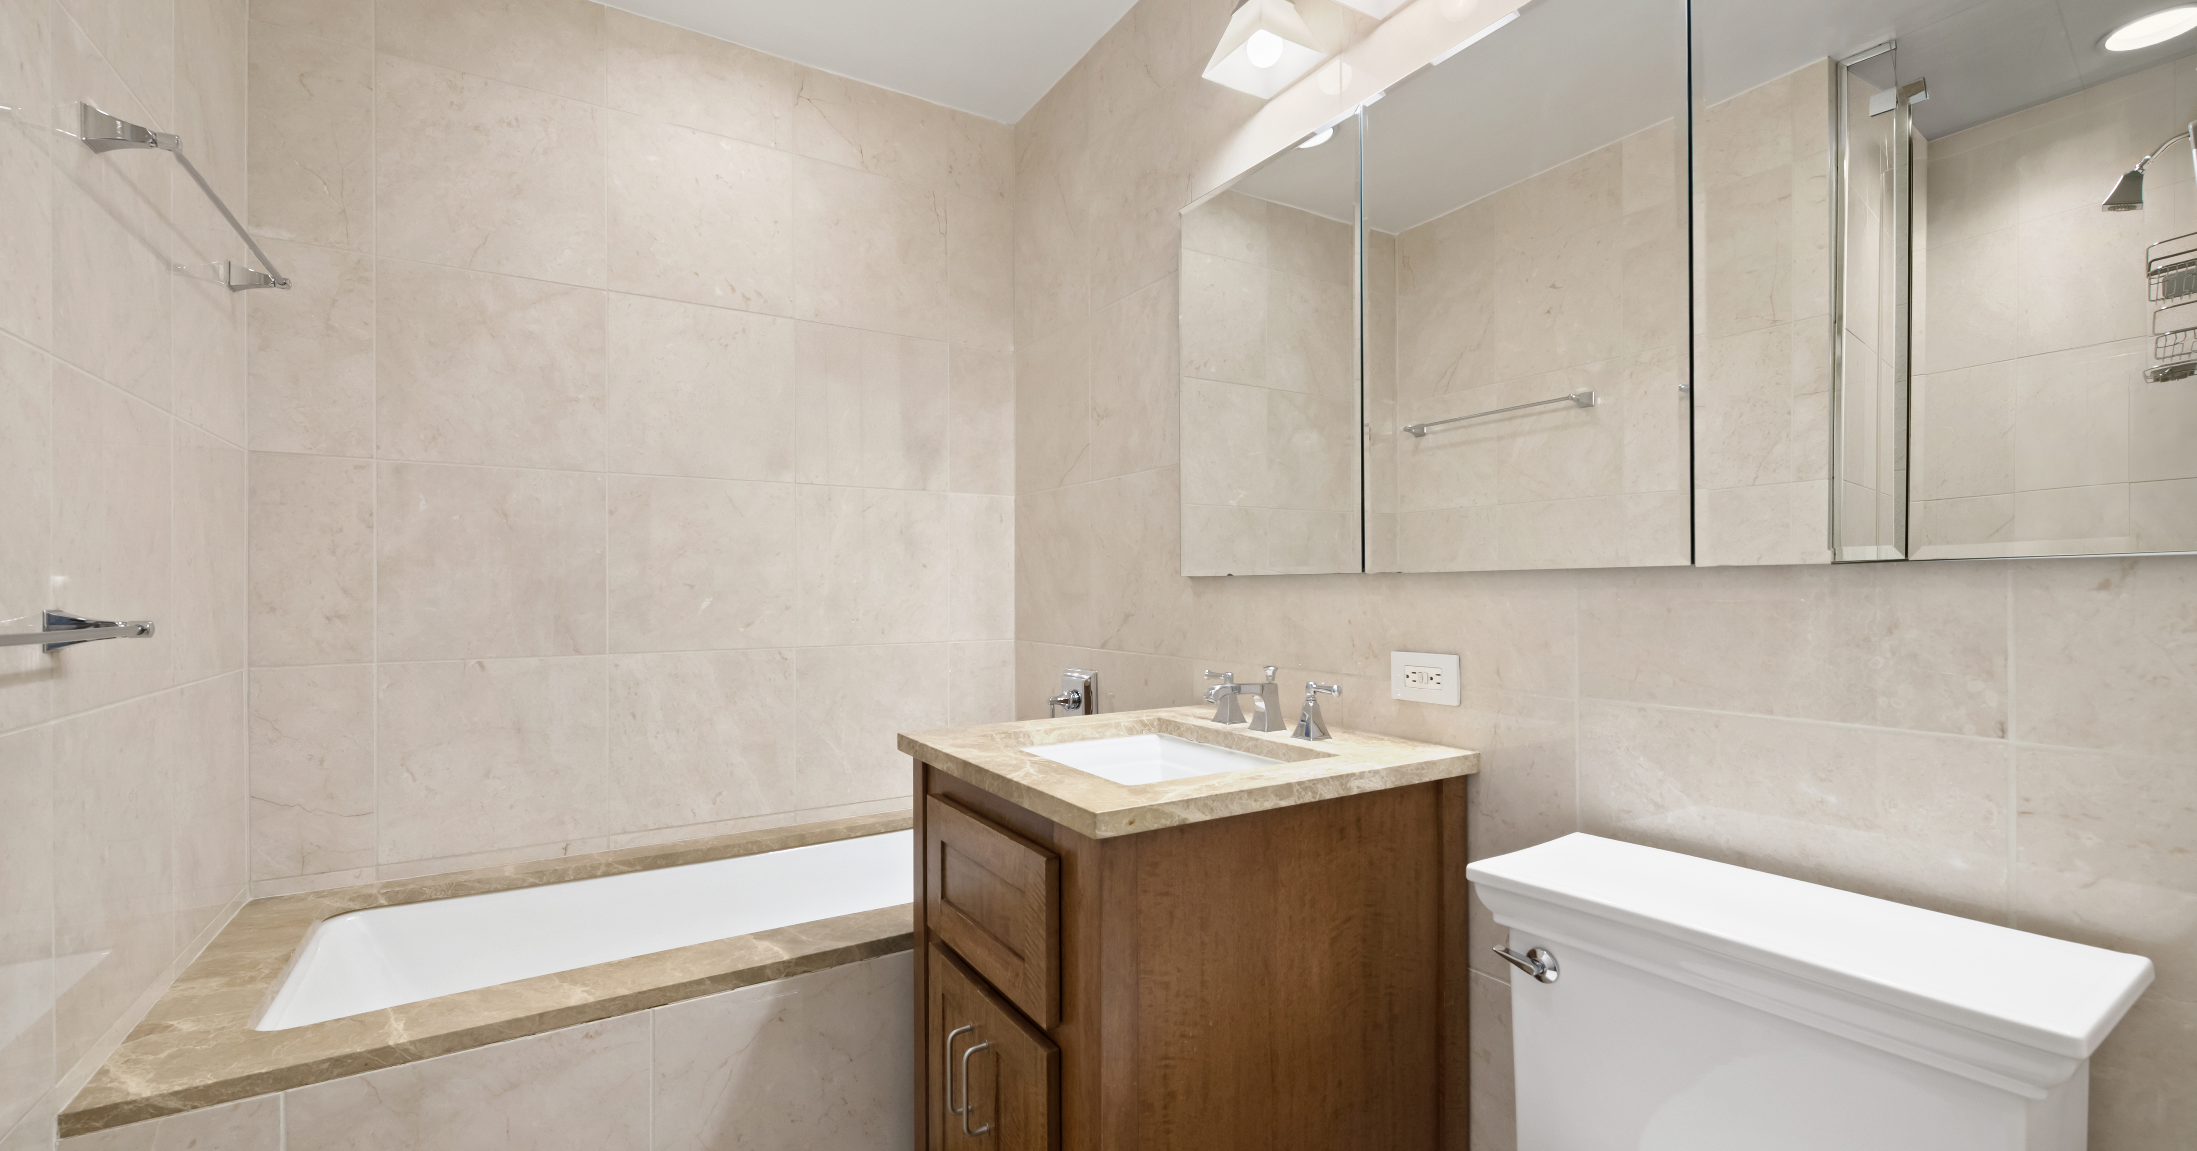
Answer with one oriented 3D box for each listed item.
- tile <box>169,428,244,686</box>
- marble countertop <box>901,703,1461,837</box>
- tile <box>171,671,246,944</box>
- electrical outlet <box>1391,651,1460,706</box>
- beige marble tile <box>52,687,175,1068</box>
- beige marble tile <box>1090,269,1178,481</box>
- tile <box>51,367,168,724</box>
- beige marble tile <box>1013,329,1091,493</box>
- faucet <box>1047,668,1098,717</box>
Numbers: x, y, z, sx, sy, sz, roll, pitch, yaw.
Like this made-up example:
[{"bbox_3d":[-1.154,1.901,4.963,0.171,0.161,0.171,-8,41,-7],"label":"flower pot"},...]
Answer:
[{"bbox_3d":[-1.492,-0.032,1.532,0.014,0.401,0.407,0,-1,-32],"label":"tile"},{"bbox_3d":[0.109,0.276,1.422,0.646,0.030,0.630,0,-1,-32],"label":"marble countertop"},{"bbox_3d":[-1.498,0.375,1.541,0.012,0.405,0.410,0,-1,-32],"label":"tile"},{"bbox_3d":[0.498,0.158,1.403,0.008,0.073,0.121,0,-1,-32],"label":"electrical outlet"},{"bbox_3d":[-1.275,0.370,1.182,0.014,0.401,0.401,0,-1,-32],"label":"beige marble tile"},{"bbox_3d":[0.092,-0.439,2.072,0.012,0.405,0.405,0,-1,-32],"label":"beige marble tile"},{"bbox_3d":[-1.277,-0.037,1.186,0.014,0.401,0.401,0,-1,-32],"label":"tile"},{"bbox_3d":[-0.123,-0.434,2.417,0.012,0.405,0.405,0,-1,-32],"label":"beige marble tile"},{"bbox_3d":[-0.084,0.307,2.219,0.104,0.146,0.151,0,-1,-32],"label":"faucet"}]

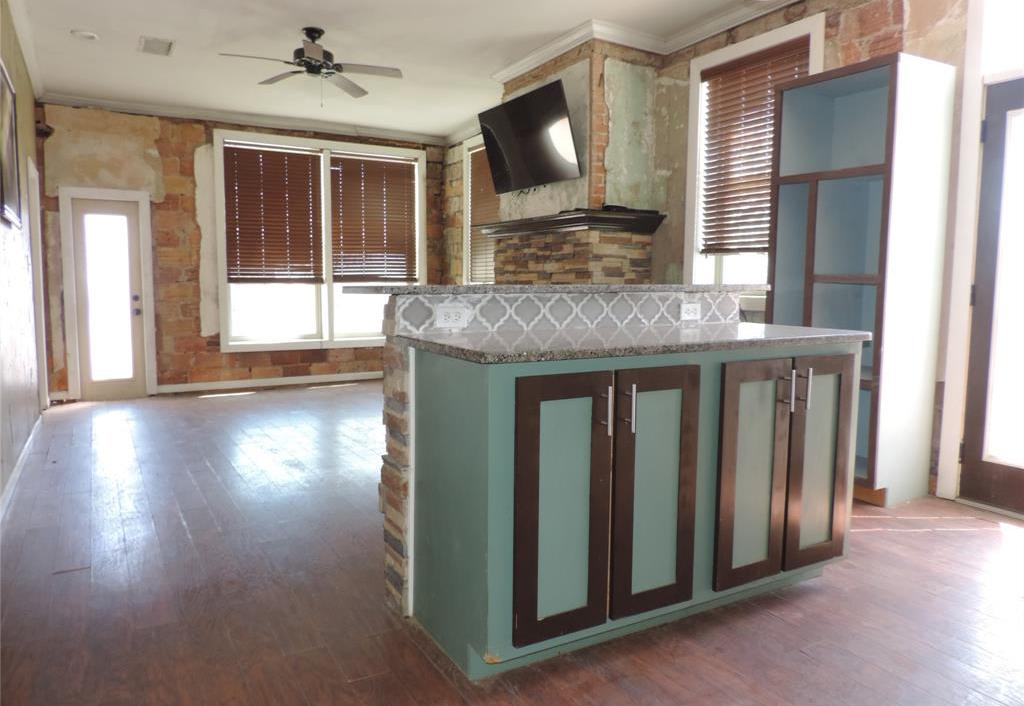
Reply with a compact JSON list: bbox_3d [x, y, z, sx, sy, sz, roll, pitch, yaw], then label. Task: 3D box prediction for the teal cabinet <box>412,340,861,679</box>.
[{"bbox_3d":[0.470,0.420,2.465,1.521,0.909,0.560,-3,7,-29],"label":"teal cabinet"}]

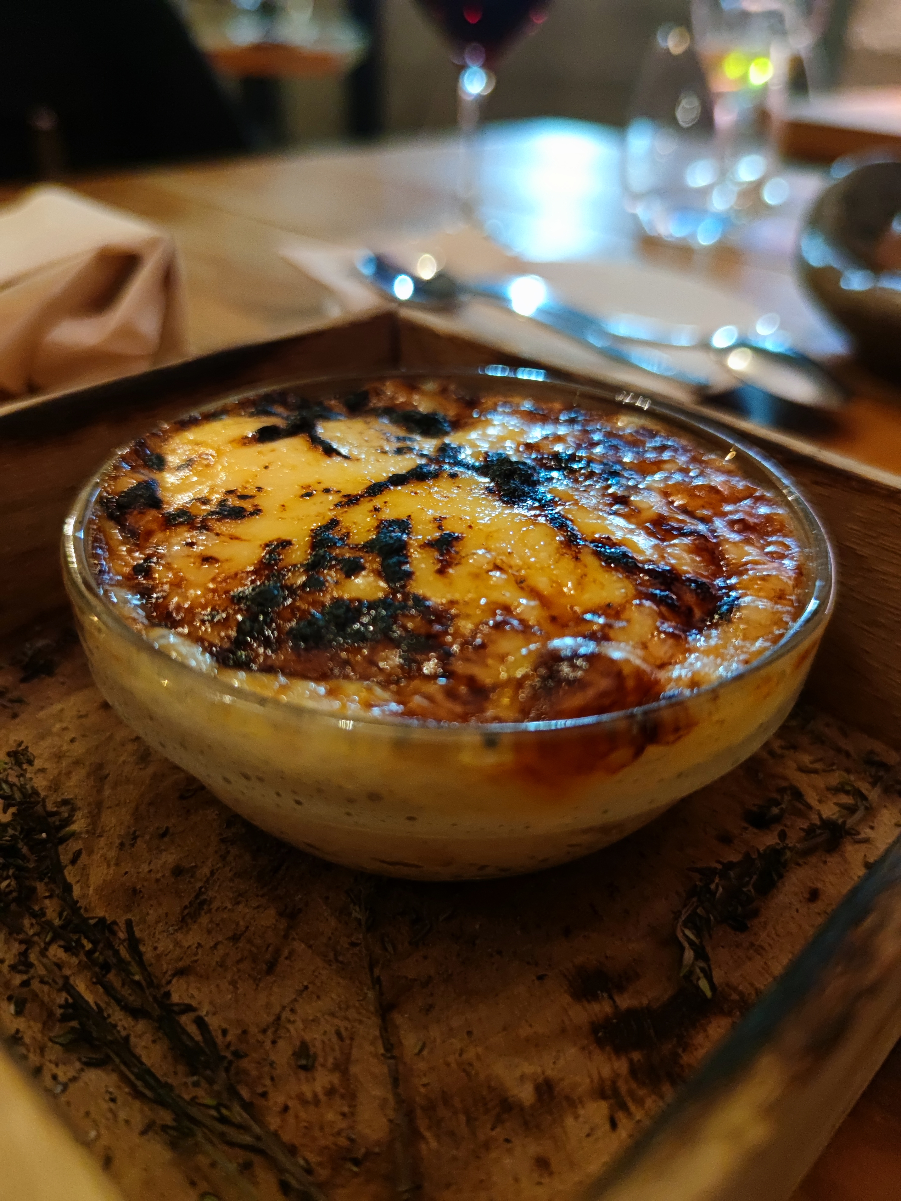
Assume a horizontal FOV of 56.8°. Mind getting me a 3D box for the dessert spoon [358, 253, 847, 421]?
[{"bbox_3d":[0.043,-0.111,0.329,0.212,0.024,0.046,28,42,33],"label":"dessert spoon"}]

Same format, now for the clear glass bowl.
[{"bbox_3d":[-0.001,-0.001,0.133,0.104,0.040,0.104,2,34,-1],"label":"clear glass bowl"}]

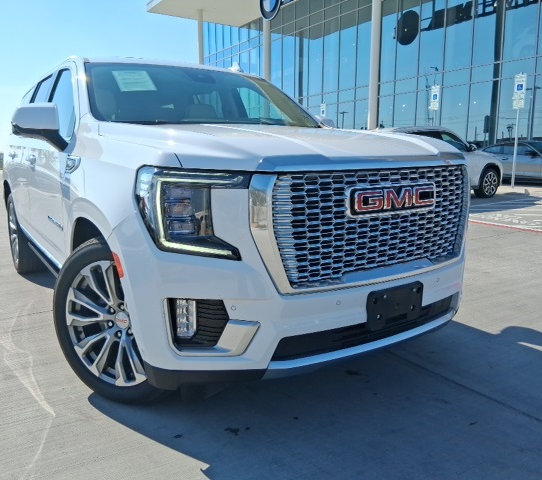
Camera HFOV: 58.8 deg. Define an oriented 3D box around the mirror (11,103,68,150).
[{"bbox_3d":[-1.329,-0.656,2.765,0.280,0.260,0.220,-8,13,-34],"label":"mirror"}]

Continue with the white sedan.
[{"bbox_3d":[3.400,-1.705,11.070,4.600,1.580,1.870,-8,13,-34],"label":"white sedan"}]

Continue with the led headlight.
[{"bbox_3d":[-0.294,-0.084,1.778,0.340,0.345,0.310,-8,13,-34],"label":"led headlight"}]

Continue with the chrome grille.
[{"bbox_3d":[0.471,-0.074,2.103,1.170,0.500,0.170,-8,13,-34],"label":"chrome grille"}]

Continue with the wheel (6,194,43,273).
[{"bbox_3d":[-2.485,-0.075,4.936,0.260,0.770,0.770,-8,13,-34],"label":"wheel"}]

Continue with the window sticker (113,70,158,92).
[{"bbox_3d":[-0.905,-1.046,3.174,0.240,0.010,0.200,-12,55,-29],"label":"window sticker"}]

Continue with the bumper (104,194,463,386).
[{"bbox_3d":[0.354,0.136,2.318,2.000,0.780,0.680,-8,13,-34],"label":"bumper"}]

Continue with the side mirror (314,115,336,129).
[{"bbox_3d":[0.412,-0.898,3.932,0.280,0.260,0.220,-8,13,-34],"label":"side mirror"}]

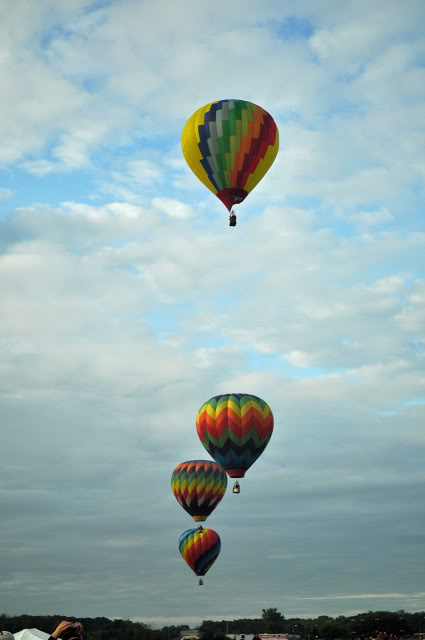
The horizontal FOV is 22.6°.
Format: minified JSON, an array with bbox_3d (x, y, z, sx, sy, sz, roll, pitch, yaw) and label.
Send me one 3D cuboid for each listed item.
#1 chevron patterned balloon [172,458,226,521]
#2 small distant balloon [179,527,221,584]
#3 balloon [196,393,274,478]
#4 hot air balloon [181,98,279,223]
[{"bbox_3d":[-3.651,48.759,302.360,16.000,17.610,16.000,0,-16,-1],"label":"chevron patterned balloon"},{"bbox_3d":[-4.428,87.101,392.249,15.500,20.660,15.500,0,-16,-1],"label":"small distant balloon"},{"bbox_3d":[4.715,24.085,218.132,16.000,17.900,16.000,0,-16,1],"label":"balloon"},{"bbox_3d":[3.155,-27.277,186.087,17.200,22.400,17.200,0,-16,1],"label":"hot air balloon"}]

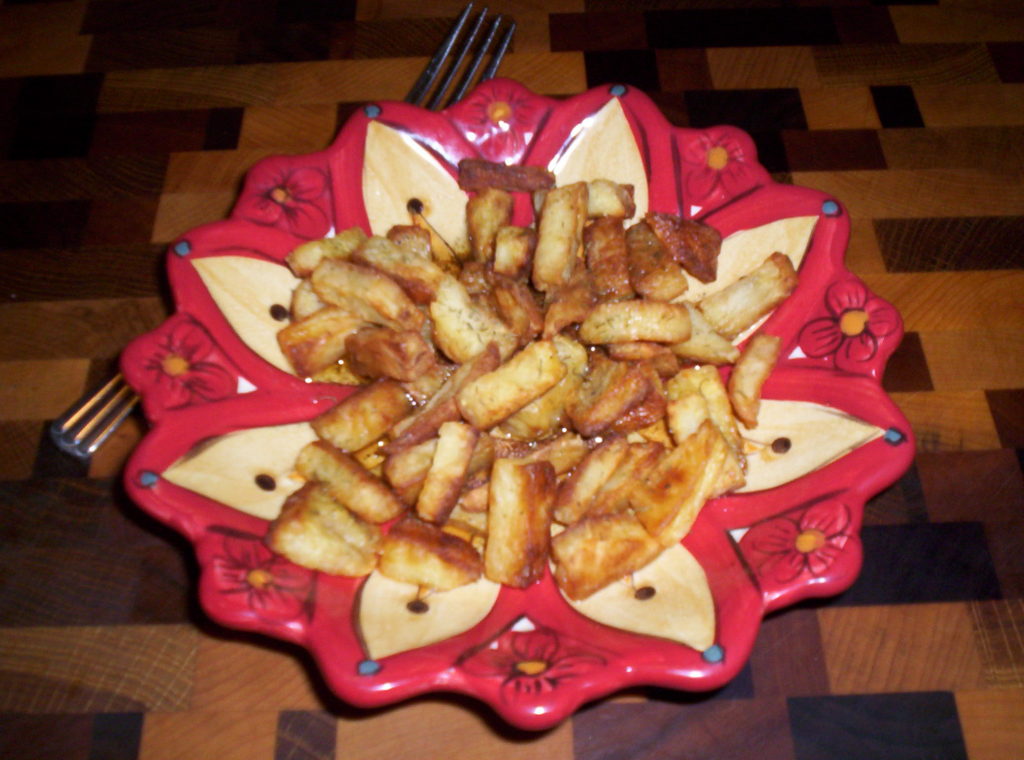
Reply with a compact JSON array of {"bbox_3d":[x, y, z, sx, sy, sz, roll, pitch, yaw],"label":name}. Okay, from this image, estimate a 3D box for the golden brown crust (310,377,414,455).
[{"bbox_3d":[-0.041,0.010,0.306,0.025,0.010,0.012,-32,60,-19],"label":"golden brown crust"}]

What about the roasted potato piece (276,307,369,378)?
[{"bbox_3d":[-0.056,-0.012,0.326,0.023,0.013,0.013,-23,32,-14],"label":"roasted potato piece"}]

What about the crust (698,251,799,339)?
[{"bbox_3d":[0.072,-0.025,0.324,0.031,0.009,0.011,-37,62,-13],"label":"crust"}]

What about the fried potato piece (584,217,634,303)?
[{"bbox_3d":[0.030,-0.038,0.342,0.014,0.012,0.026,-2,73,-1],"label":"fried potato piece"}]

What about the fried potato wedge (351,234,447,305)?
[{"bbox_3d":[-0.035,-0.034,0.336,0.033,0.011,0.011,30,60,20],"label":"fried potato wedge"}]

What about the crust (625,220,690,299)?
[{"bbox_3d":[0.045,-0.038,0.340,0.014,0.012,0.024,-11,55,-6],"label":"crust"}]

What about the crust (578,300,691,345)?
[{"bbox_3d":[0.036,-0.016,0.311,0.029,0.009,0.010,0,55,1],"label":"crust"}]

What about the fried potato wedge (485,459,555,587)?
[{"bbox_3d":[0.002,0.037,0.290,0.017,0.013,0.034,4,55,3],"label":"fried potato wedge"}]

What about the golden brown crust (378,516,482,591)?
[{"bbox_3d":[-0.021,0.045,0.280,0.025,0.011,0.013,11,56,9],"label":"golden brown crust"}]

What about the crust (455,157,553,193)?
[{"bbox_3d":[-0.002,-0.066,0.353,0.031,0.007,0.008,8,55,7],"label":"crust"}]

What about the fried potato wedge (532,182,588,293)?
[{"bbox_3d":[0.015,-0.044,0.340,0.015,0.013,0.034,6,71,5],"label":"fried potato wedge"}]

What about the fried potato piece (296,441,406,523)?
[{"bbox_3d":[-0.044,0.028,0.297,0.033,0.009,0.009,29,60,19],"label":"fried potato piece"}]

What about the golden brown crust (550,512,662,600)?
[{"bbox_3d":[0.025,0.043,0.281,0.024,0.012,0.017,-21,79,-16],"label":"golden brown crust"}]

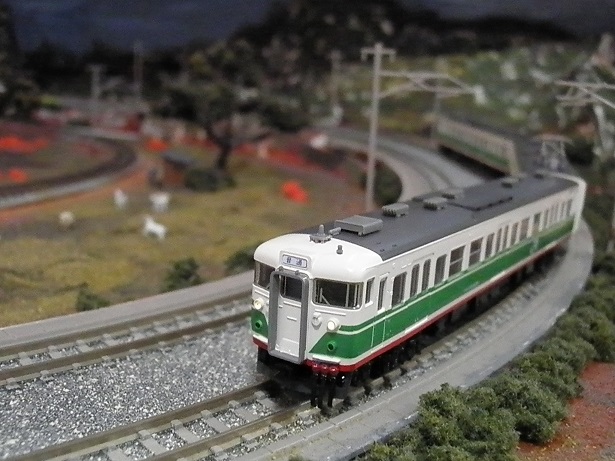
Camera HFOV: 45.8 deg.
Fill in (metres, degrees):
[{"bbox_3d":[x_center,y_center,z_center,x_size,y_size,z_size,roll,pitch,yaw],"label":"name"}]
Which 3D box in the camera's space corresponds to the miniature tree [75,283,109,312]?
[{"bbox_3d":[-0.046,0.014,0.155,0.007,0.007,0.007,3,12,0],"label":"miniature tree"}]

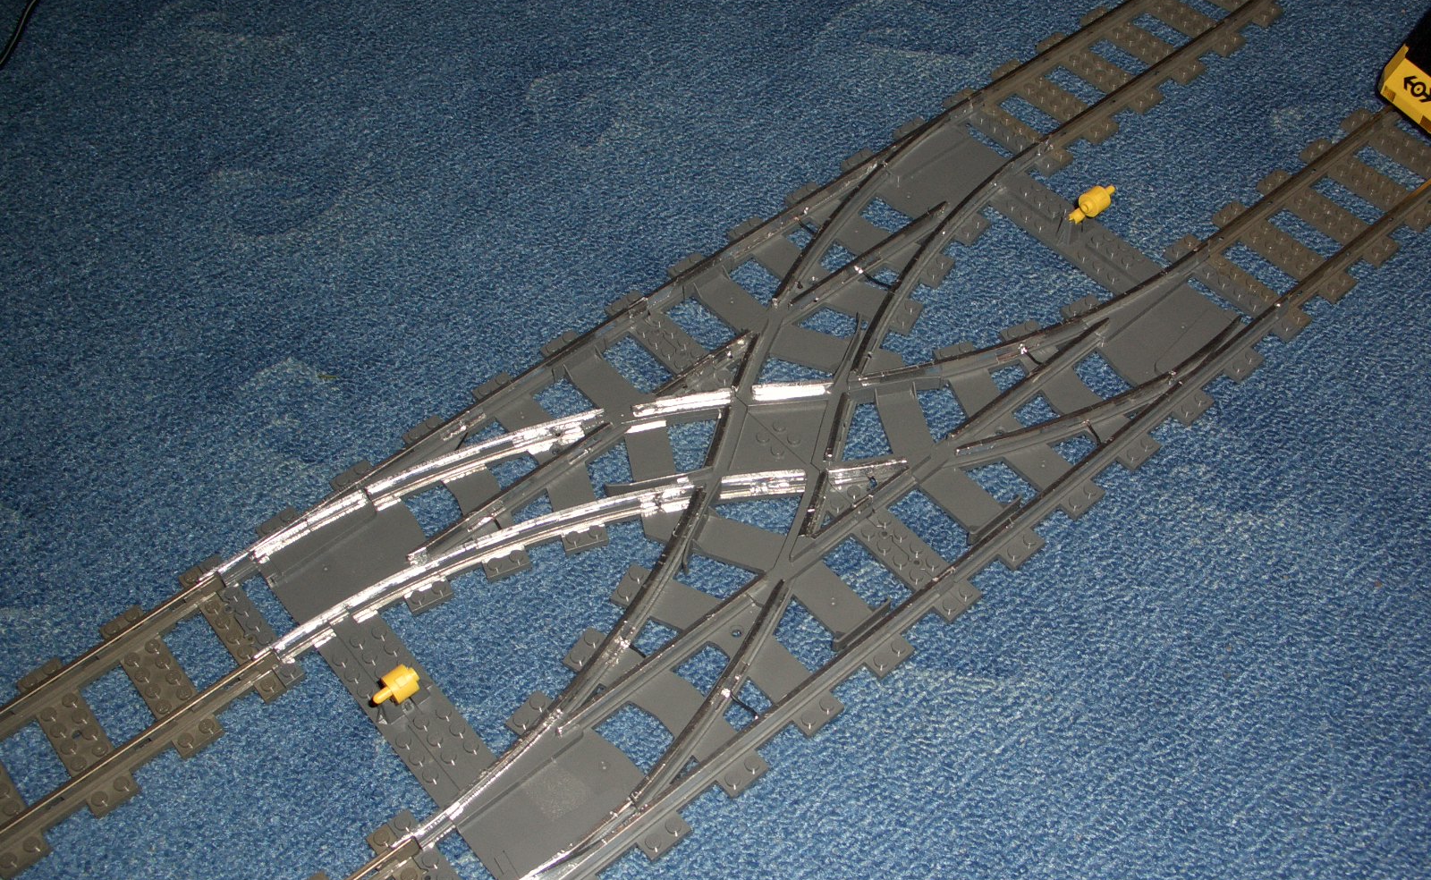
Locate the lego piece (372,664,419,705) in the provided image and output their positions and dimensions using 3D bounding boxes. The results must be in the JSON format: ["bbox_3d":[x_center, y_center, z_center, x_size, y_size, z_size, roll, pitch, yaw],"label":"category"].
[{"bbox_3d":[-0.104,0.082,0.443,0.016,0.024,0.011,-34,83,-22],"label":"lego piece"}]

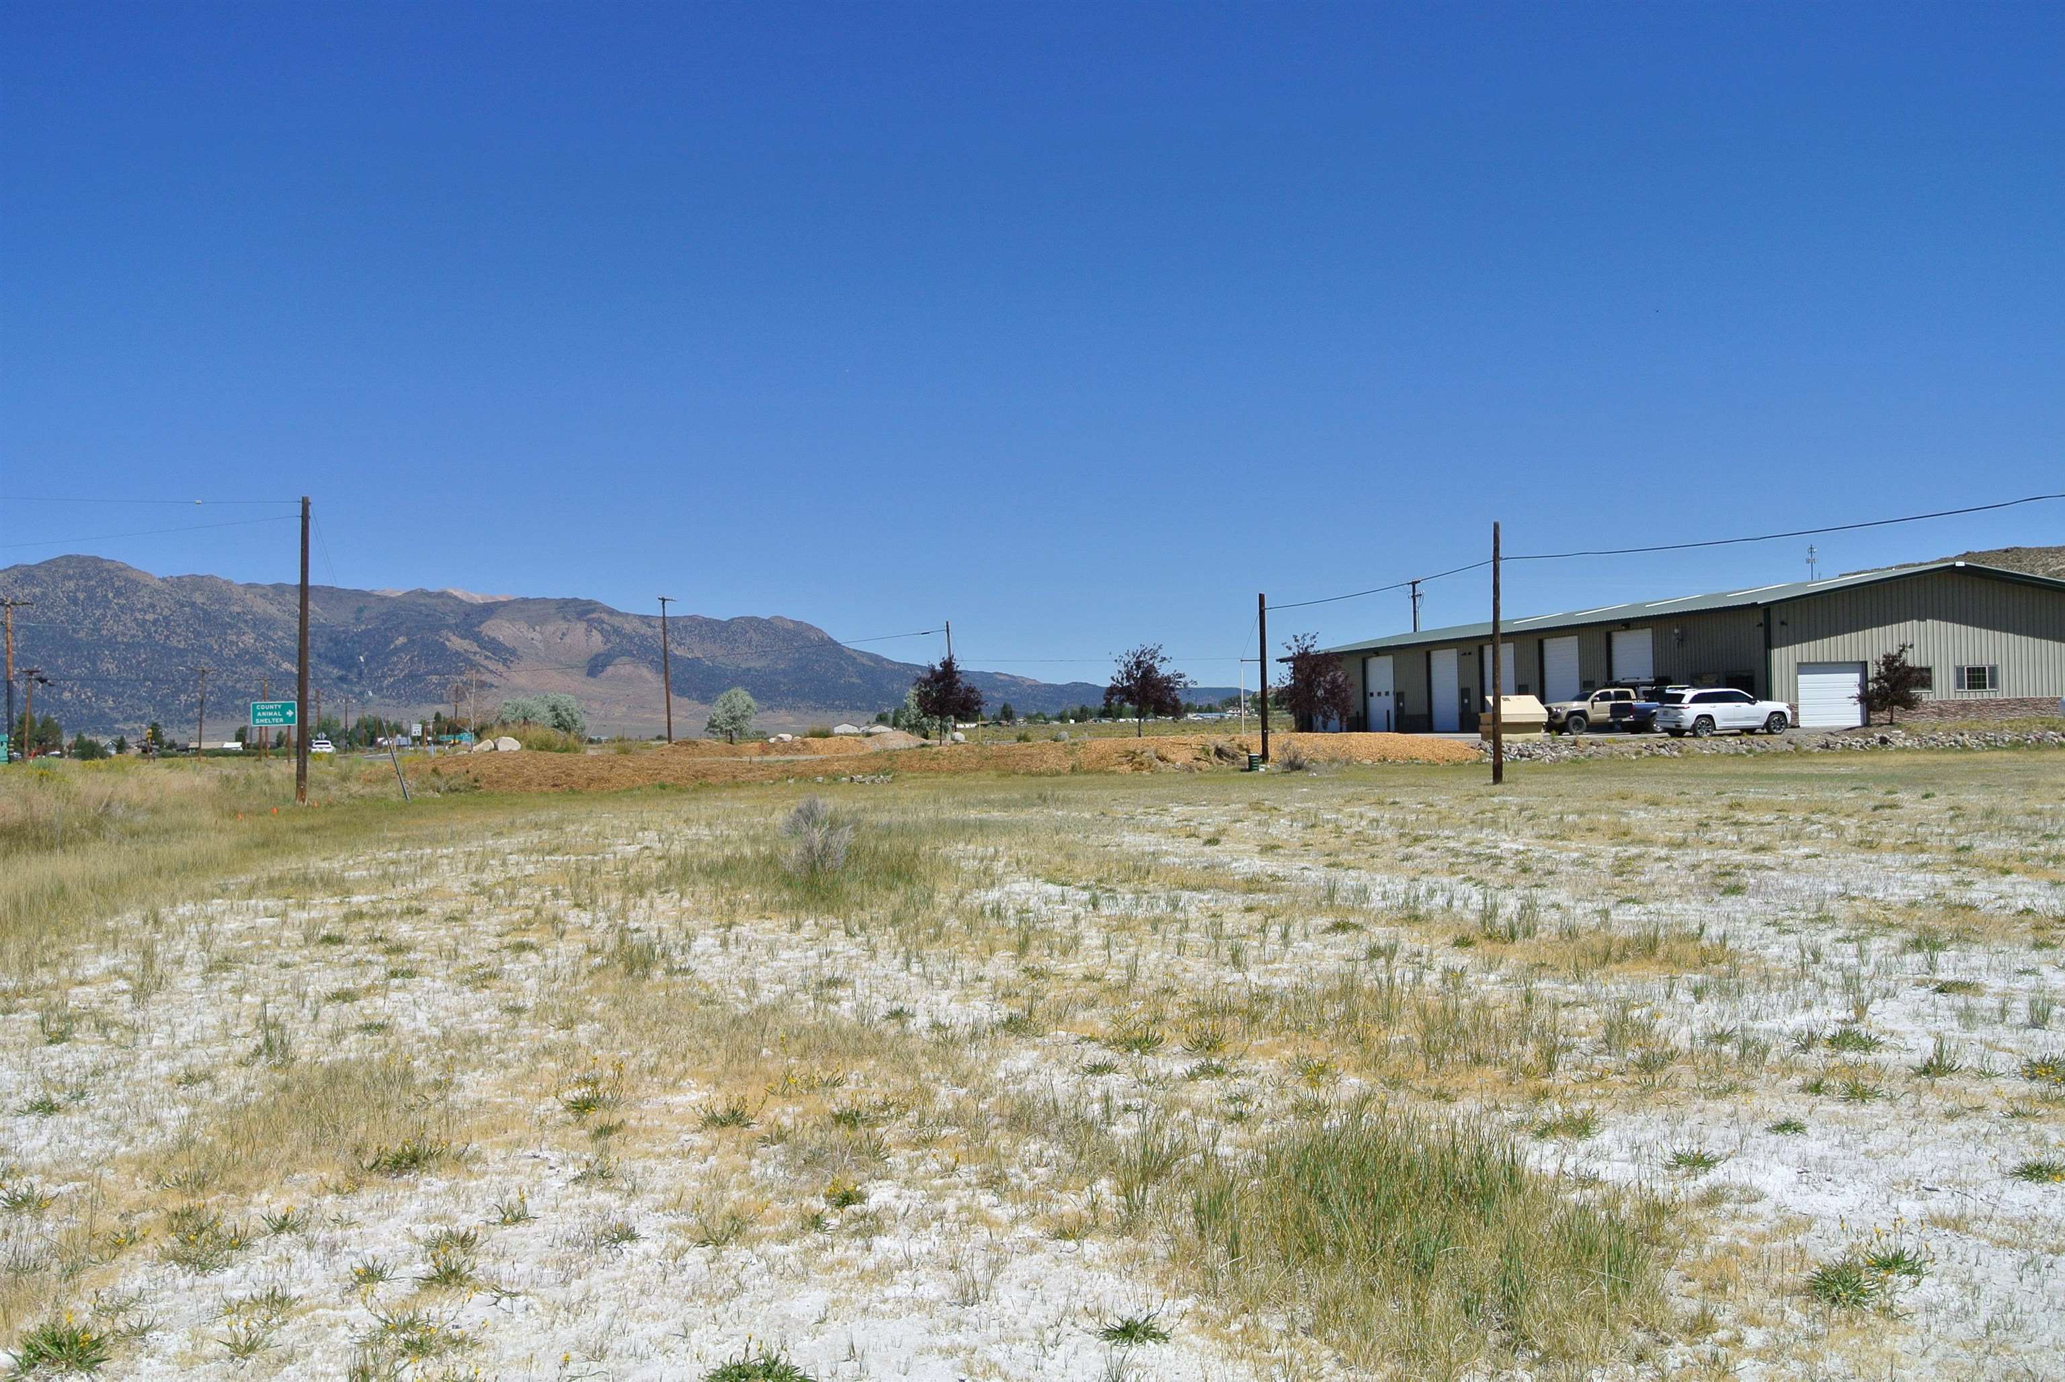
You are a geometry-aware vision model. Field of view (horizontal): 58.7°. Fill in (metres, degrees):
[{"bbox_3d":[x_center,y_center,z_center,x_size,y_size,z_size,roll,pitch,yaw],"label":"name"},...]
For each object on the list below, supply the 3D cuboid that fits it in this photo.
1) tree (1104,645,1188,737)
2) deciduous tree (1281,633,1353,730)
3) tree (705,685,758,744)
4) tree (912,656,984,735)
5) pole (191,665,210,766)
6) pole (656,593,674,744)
[{"bbox_3d":[6.126,0.043,99.000,4.400,5.130,4.400,-1,-1,0],"label":"tree"},{"bbox_3d":[13.633,-0.232,88.000,3.500,5.100,3.500,-1,-1,0],"label":"deciduous tree"},{"bbox_3d":[-20.407,1.646,125.000,3.600,3.950,3.600,-1,-1,0],"label":"tree"},{"bbox_3d":[-4.382,0.485,96.000,3.750,4.680,3.750,-1,-1,0],"label":"tree"},{"bbox_3d":[-82.802,2.450,183.000,2.400,9.880,0.300,-1,-1,-20],"label":"pole"},{"bbox_3d":[-25.226,-1.393,127.000,0.300,10.140,2.200,-2,-1,17],"label":"pole"}]

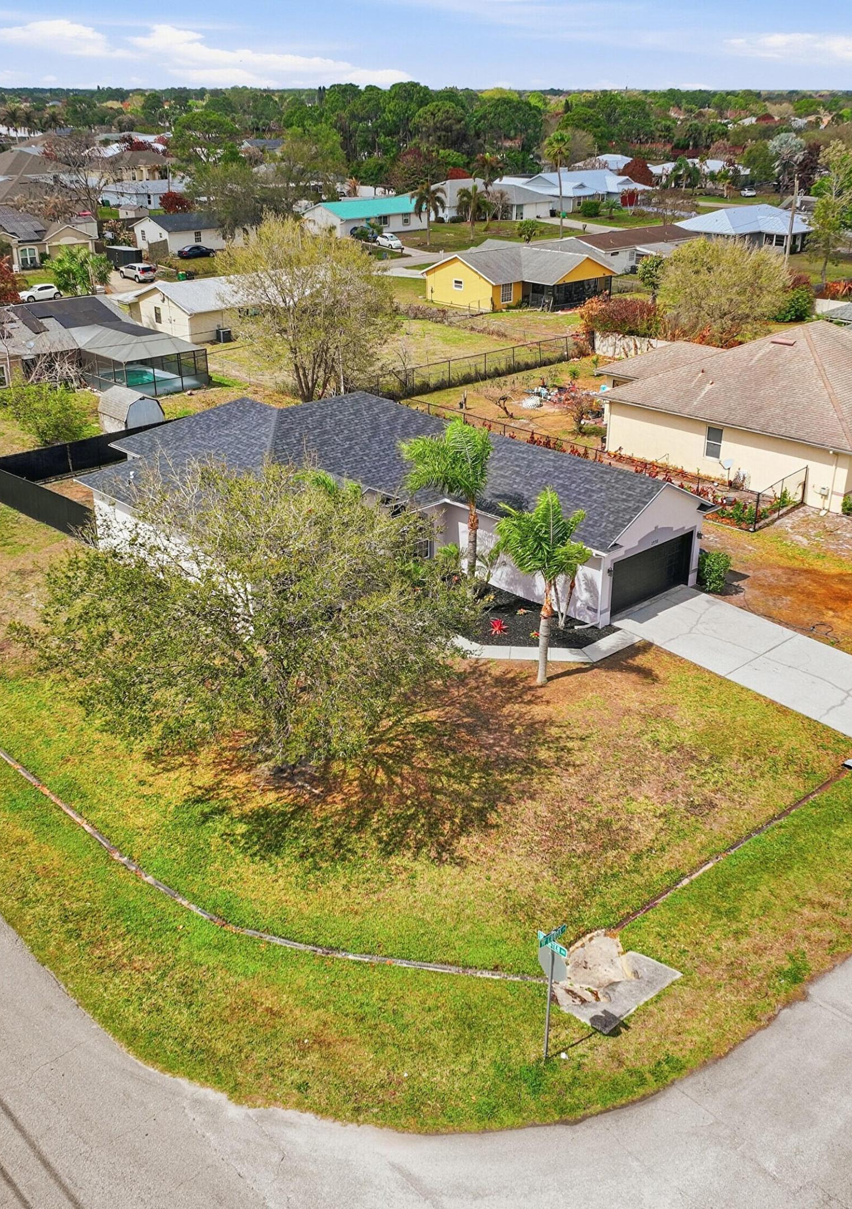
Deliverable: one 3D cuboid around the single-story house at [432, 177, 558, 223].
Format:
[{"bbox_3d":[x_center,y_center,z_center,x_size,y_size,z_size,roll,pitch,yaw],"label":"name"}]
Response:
[{"bbox_3d":[7.322,-61.565,169.764,18.107,5.217,18.823,-22,32,-39],"label":"single-story house"}]

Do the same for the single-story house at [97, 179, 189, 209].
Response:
[{"bbox_3d":[-43.635,-67.484,182.917,15.500,4.300,13.200,-21,32,-38],"label":"single-story house"}]

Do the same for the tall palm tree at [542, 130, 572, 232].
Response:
[{"bbox_3d":[16.824,-54.355,144.861,4.100,13.000,4.100,3,25,6],"label":"tall palm tree"}]

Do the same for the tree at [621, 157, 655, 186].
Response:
[{"bbox_3d":[39.519,-80.152,207.905,6.800,6.600,6.800,0,25,0],"label":"tree"}]

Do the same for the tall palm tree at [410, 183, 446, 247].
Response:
[{"bbox_3d":[0.250,-48.153,137.829,4.300,7.600,4.300,0,25,0],"label":"tall palm tree"}]

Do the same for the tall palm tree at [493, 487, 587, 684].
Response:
[{"bbox_3d":[3.842,-0.357,35.433,3.000,6.500,3.000,0,25,0],"label":"tall palm tree"}]

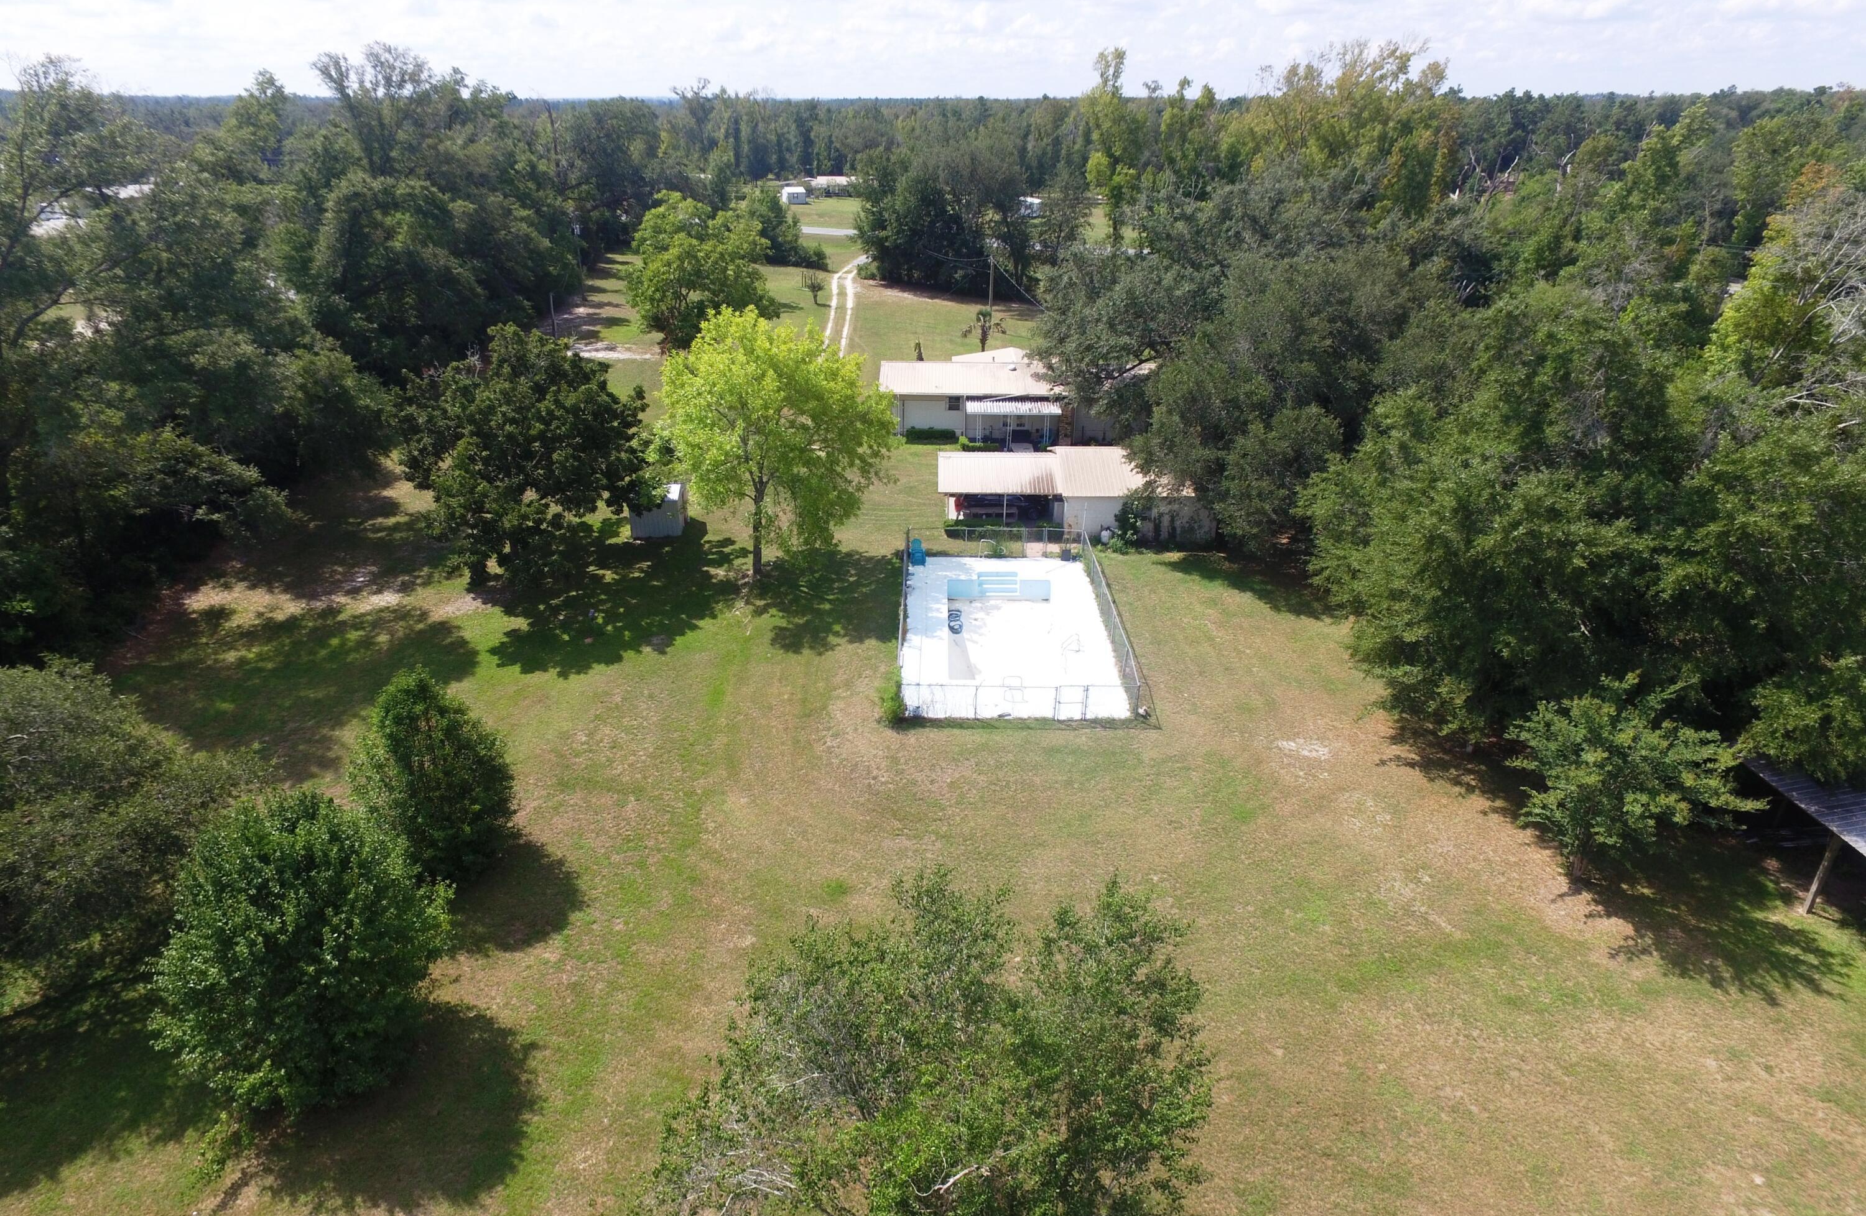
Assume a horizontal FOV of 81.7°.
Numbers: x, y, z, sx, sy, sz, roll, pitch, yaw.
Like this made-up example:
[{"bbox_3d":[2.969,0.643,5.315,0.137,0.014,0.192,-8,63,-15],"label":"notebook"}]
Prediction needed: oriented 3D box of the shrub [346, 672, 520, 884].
[{"bbox_3d":[-14.300,4.775,30.836,4.400,6.300,4.400,0,25,0],"label":"shrub"}]

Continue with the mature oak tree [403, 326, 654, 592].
[{"bbox_3d":[-18.200,-6.724,48.622,10.500,11.800,10.500,0,25,0],"label":"mature oak tree"}]

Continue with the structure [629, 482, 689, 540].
[{"bbox_3d":[-14.300,-5.270,56.510,2.500,2.400,2.400,0,25,0],"label":"structure"}]

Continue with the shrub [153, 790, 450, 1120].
[{"bbox_3d":[-14.400,7.513,24.608,6.000,6.700,6.000,0,25,0],"label":"shrub"}]

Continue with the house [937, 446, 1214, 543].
[{"bbox_3d":[7.200,-6.641,58.183,13.900,3.450,8.000,0,25,0],"label":"house"}]

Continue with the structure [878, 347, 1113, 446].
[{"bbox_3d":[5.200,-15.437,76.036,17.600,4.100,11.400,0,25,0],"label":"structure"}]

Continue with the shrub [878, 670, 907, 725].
[{"bbox_3d":[-1.450,3.160,39.590,1.050,1.750,1.250,0,25,0],"label":"shrub"}]

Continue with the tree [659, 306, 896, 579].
[{"bbox_3d":[-7.100,-7.377,49.529,10.600,12.200,10.400,0,25,0],"label":"tree"}]

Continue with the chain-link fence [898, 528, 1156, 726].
[{"bbox_3d":[3.150,0.187,46.149,8.800,1.440,15.300,0,25,0],"label":"chain-link fence"}]

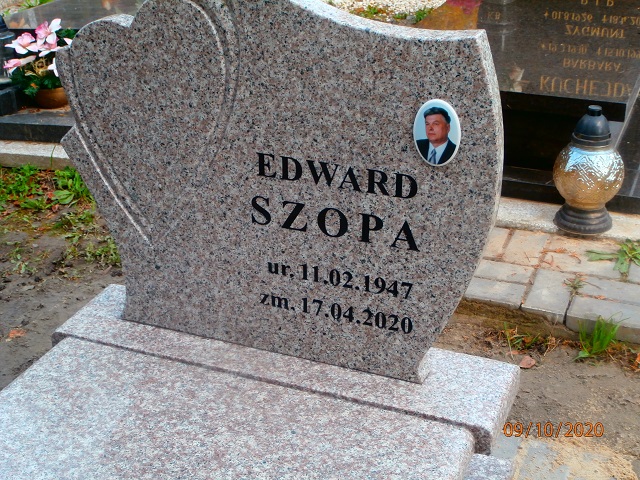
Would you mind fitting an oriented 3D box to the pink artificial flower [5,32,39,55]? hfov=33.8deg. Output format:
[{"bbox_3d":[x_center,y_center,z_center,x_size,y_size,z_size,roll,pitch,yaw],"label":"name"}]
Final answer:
[{"bbox_3d":[-0.980,-0.645,3.460,0.105,0.068,0.075,2,27,4],"label":"pink artificial flower"}]

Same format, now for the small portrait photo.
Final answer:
[{"bbox_3d":[0.180,-0.163,1.618,0.077,0.111,0.008,10,28,19],"label":"small portrait photo"}]

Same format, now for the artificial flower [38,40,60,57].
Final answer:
[{"bbox_3d":[-0.888,-0.629,3.460,0.075,0.050,0.060,-5,27,-9],"label":"artificial flower"}]

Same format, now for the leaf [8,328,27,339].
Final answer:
[{"bbox_3d":[-0.693,0.215,2.414,0.040,0.012,0.033,0,27,0],"label":"leaf"}]

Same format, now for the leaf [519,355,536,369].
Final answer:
[{"bbox_3d":[0.454,0.267,2.298,0.036,0.012,0.042,0,27,0],"label":"leaf"}]

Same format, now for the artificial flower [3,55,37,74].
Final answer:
[{"bbox_3d":[-0.992,-0.580,3.480,0.105,0.060,0.075,14,30,27],"label":"artificial flower"}]

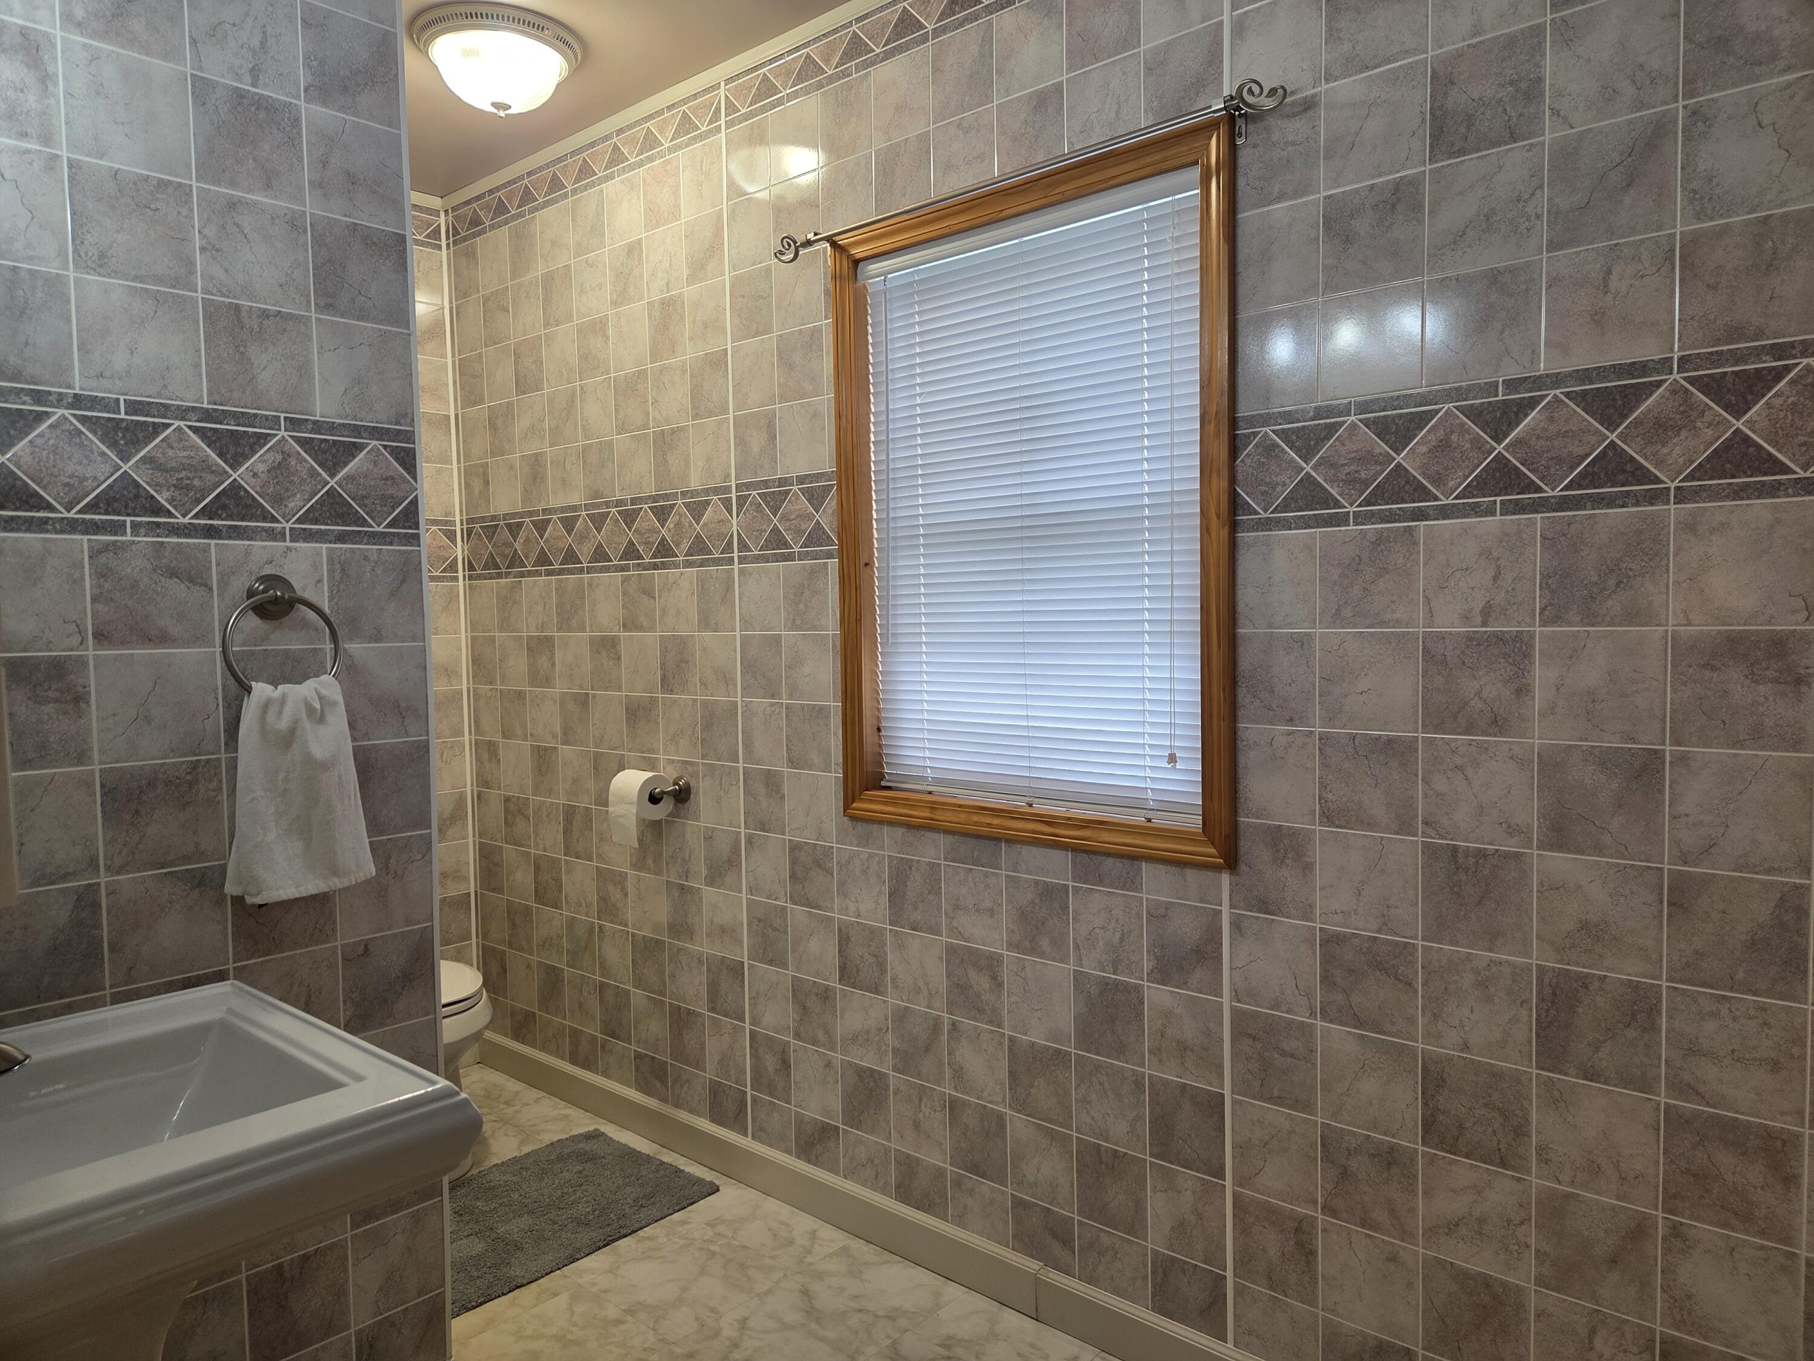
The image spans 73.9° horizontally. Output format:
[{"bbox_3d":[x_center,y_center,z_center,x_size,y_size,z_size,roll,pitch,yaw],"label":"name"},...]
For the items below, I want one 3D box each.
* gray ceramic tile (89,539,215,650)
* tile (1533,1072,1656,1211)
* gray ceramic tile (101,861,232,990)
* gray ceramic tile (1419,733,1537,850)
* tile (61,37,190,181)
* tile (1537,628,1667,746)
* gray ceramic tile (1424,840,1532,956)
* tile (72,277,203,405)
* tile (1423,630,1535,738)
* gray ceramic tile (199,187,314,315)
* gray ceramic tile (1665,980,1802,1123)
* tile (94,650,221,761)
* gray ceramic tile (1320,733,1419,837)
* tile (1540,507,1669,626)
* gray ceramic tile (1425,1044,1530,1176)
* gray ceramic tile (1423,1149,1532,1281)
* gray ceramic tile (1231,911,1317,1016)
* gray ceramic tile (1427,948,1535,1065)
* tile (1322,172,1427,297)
[{"bbox_3d":[-1.036,-0.116,1.656,0.010,0.150,0.150,2,4,42],"label":"gray ceramic tile"},{"bbox_3d":[0.929,0.619,1.624,0.150,0.150,0.010,2,4,42],"label":"tile"},{"bbox_3d":[-1.032,0.341,1.686,0.010,0.150,0.150,2,4,44],"label":"gray ceramic tile"},{"bbox_3d":[0.804,0.156,1.696,0.150,0.150,0.010,2,4,42],"label":"gray ceramic tile"},{"bbox_3d":[-1.049,-0.764,1.623,0.010,0.150,0.150,1,4,43],"label":"tile"},{"bbox_3d":[0.918,0.008,1.590,0.150,0.150,0.010,2,4,42],"label":"tile"},{"bbox_3d":[0.807,0.308,1.704,0.150,0.150,0.010,2,4,42],"label":"gray ceramic tile"},{"bbox_3d":[-1.042,-0.458,1.637,0.010,0.150,0.150,1,4,43],"label":"tile"},{"bbox_3d":[0.805,0.004,1.692,0.150,0.150,0.010,2,4,42],"label":"tile"},{"bbox_3d":[-0.941,-0.619,1.742,0.010,0.150,0.150,2,4,42],"label":"gray ceramic tile"},{"bbox_3d":[1.040,0.470,1.513,0.150,0.150,0.010,2,4,42],"label":"gray ceramic tile"},{"bbox_3d":[-1.033,0.036,1.664,0.010,0.150,0.150,2,4,42],"label":"tile"},{"bbox_3d":[0.691,0.153,1.798,0.150,0.150,0.010,2,4,42],"label":"gray ceramic tile"},{"bbox_3d":[0.914,-0.144,1.580,0.152,0.153,0.010,2,4,42],"label":"tile"},{"bbox_3d":[0.813,0.614,1.722,0.152,0.153,0.010,2,4,42],"label":"gray ceramic tile"},{"bbox_3d":[0.815,0.766,1.730,0.152,0.153,0.010,2,4,42],"label":"gray ceramic tile"},{"bbox_3d":[0.588,0.454,1.919,0.147,0.151,0.010,2,4,42],"label":"gray ceramic tile"},{"bbox_3d":[0.813,0.463,1.718,0.150,0.150,0.010,2,4,42],"label":"gray ceramic tile"},{"bbox_3d":[0.679,-0.646,1.756,0.150,0.150,0.010,2,4,42],"label":"tile"}]

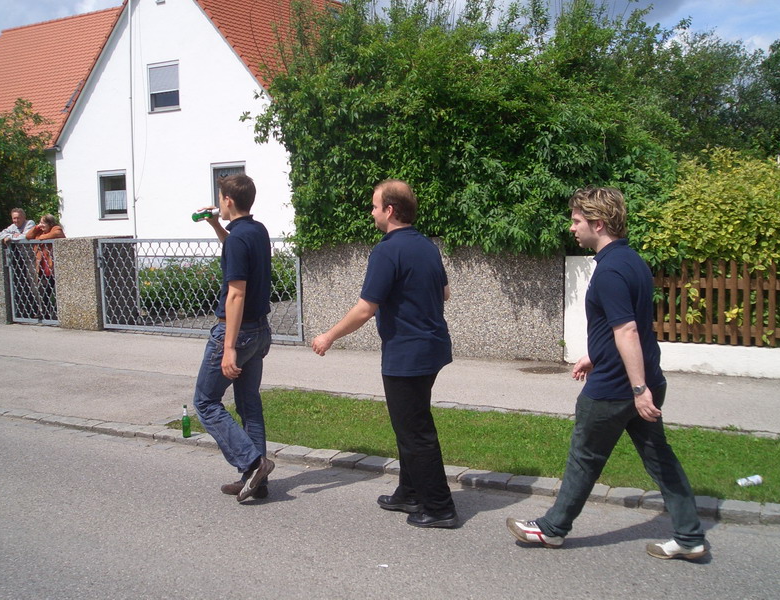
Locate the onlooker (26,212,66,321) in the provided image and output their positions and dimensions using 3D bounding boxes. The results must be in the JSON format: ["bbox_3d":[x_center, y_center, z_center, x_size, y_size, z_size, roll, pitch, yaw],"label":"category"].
[{"bbox_3d":[-4.975,-0.478,12.050,0.550,1.530,0.520,1,7,22],"label":"onlooker"}]

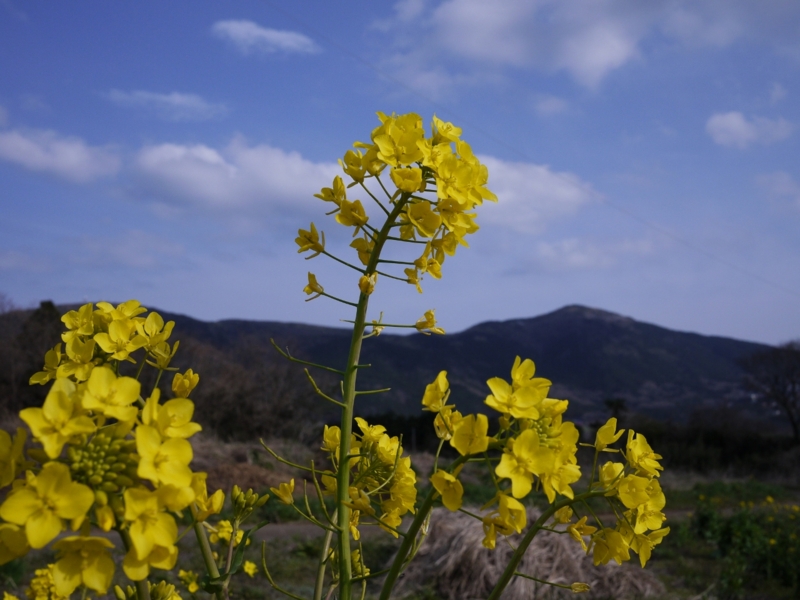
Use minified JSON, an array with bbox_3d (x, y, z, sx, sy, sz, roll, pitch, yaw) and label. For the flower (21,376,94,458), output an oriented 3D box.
[{"bbox_3d":[-0.086,0.030,0.233,0.019,0.019,0.011,-2,-24,12],"label":"flower"}]

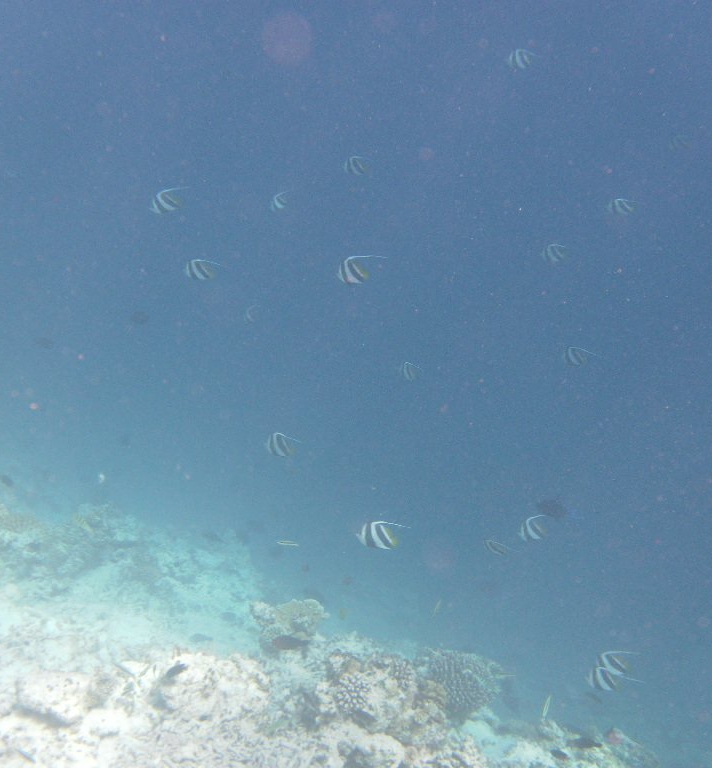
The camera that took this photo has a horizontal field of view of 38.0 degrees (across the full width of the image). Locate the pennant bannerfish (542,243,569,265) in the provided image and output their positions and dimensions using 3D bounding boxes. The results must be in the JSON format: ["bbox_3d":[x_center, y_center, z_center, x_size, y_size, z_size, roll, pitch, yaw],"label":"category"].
[{"bbox_3d":[1.195,-0.781,6.200,0.185,0.112,0.035,0,9,29],"label":"pennant bannerfish"}]

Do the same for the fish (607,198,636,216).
[{"bbox_3d":[1.538,-1.023,6.000,0.190,0.105,0.035,0,9,27],"label":"fish"}]

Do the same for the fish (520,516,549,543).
[{"bbox_3d":[0.823,0.670,4.800,0.150,0.121,0.035,-15,6,1],"label":"fish"}]

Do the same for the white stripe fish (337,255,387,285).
[{"bbox_3d":[0.023,-0.475,4.300,0.235,0.120,0.035,-1,8,33],"label":"white stripe fish"}]

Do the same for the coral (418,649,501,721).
[{"bbox_3d":[0.360,1.045,3.630,0.285,0.250,0.242,0,6,0],"label":"coral"}]

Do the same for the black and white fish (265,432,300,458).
[{"bbox_3d":[-0.355,0.297,5.000,0.174,0.126,0.035,0,6,0],"label":"black and white fish"}]

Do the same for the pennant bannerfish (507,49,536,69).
[{"bbox_3d":[0.959,-1.886,6.000,0.195,0.112,0.035,0,8,30],"label":"pennant bannerfish"}]

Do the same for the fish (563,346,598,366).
[{"bbox_3d":[1.214,-0.149,5.600,0.195,0.108,0.035,0,6,0],"label":"fish"}]

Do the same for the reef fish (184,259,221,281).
[{"bbox_3d":[-0.766,-0.575,5.200,0.191,0.110,0.035,0,6,0],"label":"reef fish"}]

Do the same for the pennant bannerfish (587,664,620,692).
[{"bbox_3d":[1.100,1.308,4.600,0.151,0.124,0.035,-3,6,0],"label":"pennant bannerfish"}]

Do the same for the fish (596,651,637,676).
[{"bbox_3d":[1.157,1.242,4.600,0.185,0.105,0.035,-1,8,30],"label":"fish"}]

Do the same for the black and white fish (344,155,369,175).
[{"bbox_3d":[0.003,-1.230,5.800,0.150,0.112,0.035,0,6,0],"label":"black and white fish"}]

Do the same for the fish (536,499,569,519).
[{"bbox_3d":[1.101,0.697,5.800,0.180,0.112,0.050,5,6,0],"label":"fish"}]

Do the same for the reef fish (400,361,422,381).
[{"bbox_3d":[0.332,-0.081,6.200,0.170,0.112,0.035,0,7,41],"label":"reef fish"}]

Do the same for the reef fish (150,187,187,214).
[{"bbox_3d":[-0.924,-0.904,5.100,0.184,0.128,0.035,-15,6,1],"label":"reef fish"}]

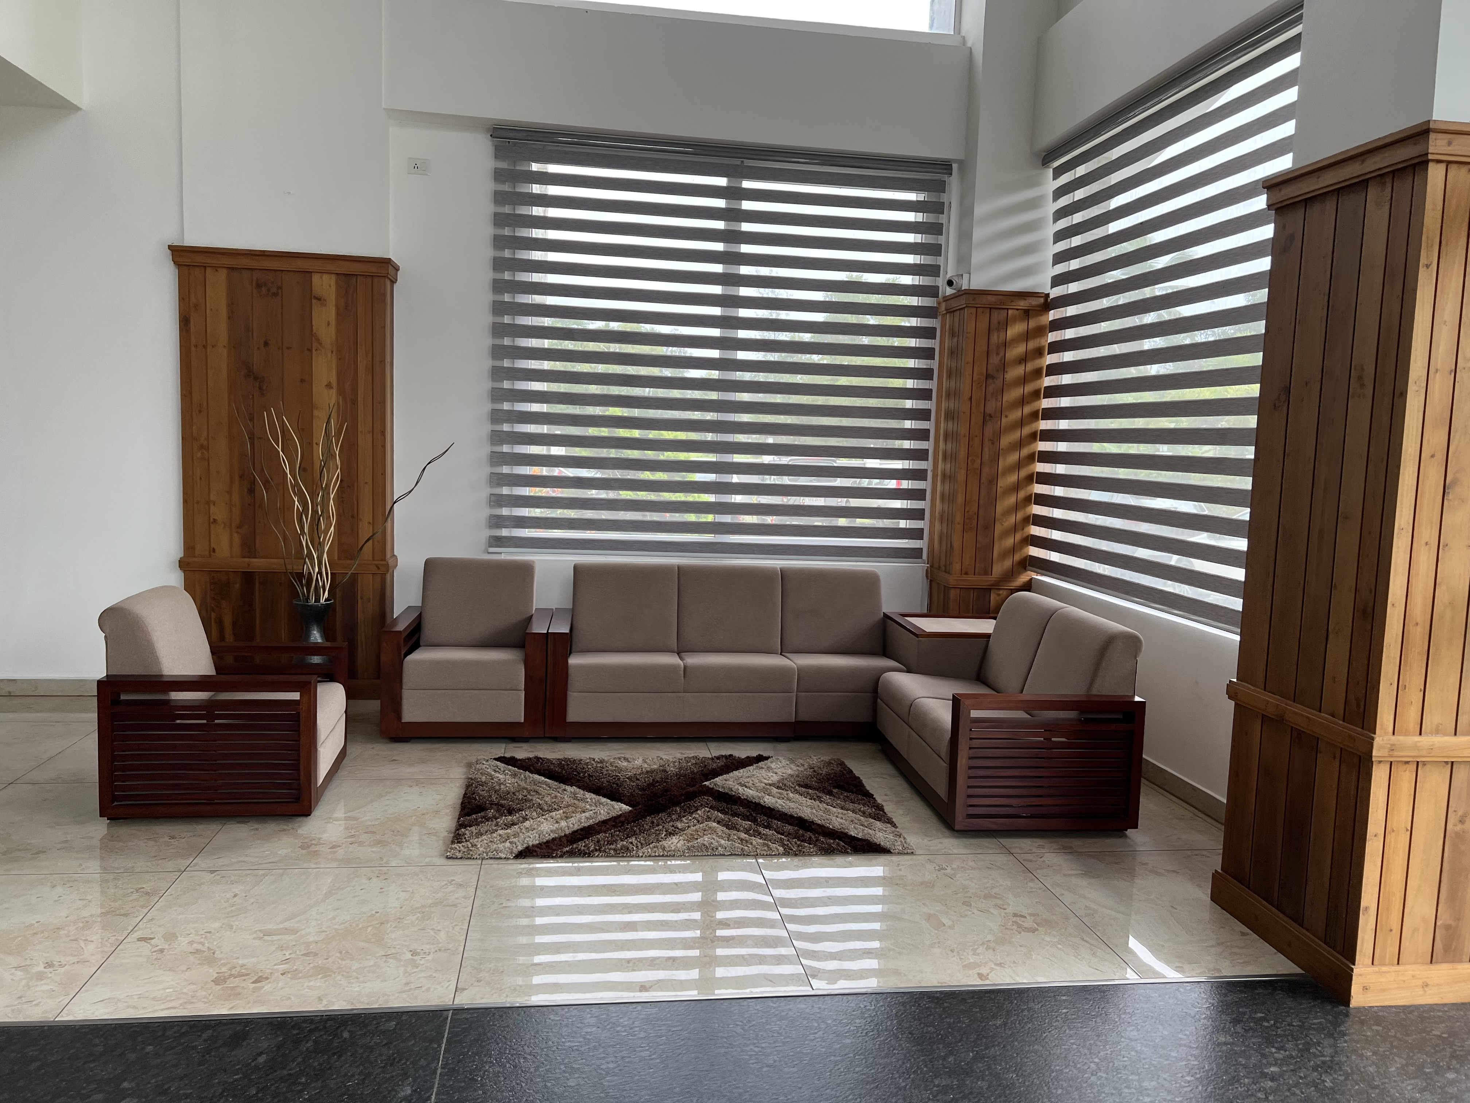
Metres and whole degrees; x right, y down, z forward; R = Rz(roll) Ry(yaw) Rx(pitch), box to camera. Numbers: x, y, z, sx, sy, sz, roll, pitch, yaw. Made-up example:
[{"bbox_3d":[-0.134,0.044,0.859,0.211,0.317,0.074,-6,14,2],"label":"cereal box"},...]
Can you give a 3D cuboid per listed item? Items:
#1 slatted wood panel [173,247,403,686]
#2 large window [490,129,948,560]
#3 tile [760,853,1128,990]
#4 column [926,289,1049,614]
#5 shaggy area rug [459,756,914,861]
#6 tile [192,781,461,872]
[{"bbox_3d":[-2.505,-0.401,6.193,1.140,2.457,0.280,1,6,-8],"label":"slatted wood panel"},{"bbox_3d":[-0.082,-1.181,6.670,2.708,2.452,0.140,1,6,-8],"label":"large window"},{"bbox_3d":[0.649,1.220,3.708,1.002,0.020,0.986,1,6,-8],"label":"tile"},{"bbox_3d":[1.510,-0.309,6.771,0.534,2.457,0.538,1,6,-8],"label":"column"},{"bbox_3d":[-0.260,1.056,4.697,1.756,0.035,1.176,1,6,-8],"label":"shaggy area rug"},{"bbox_3d":[-1.471,1.069,4.390,0.994,0.020,1.002,1,6,-8],"label":"tile"}]

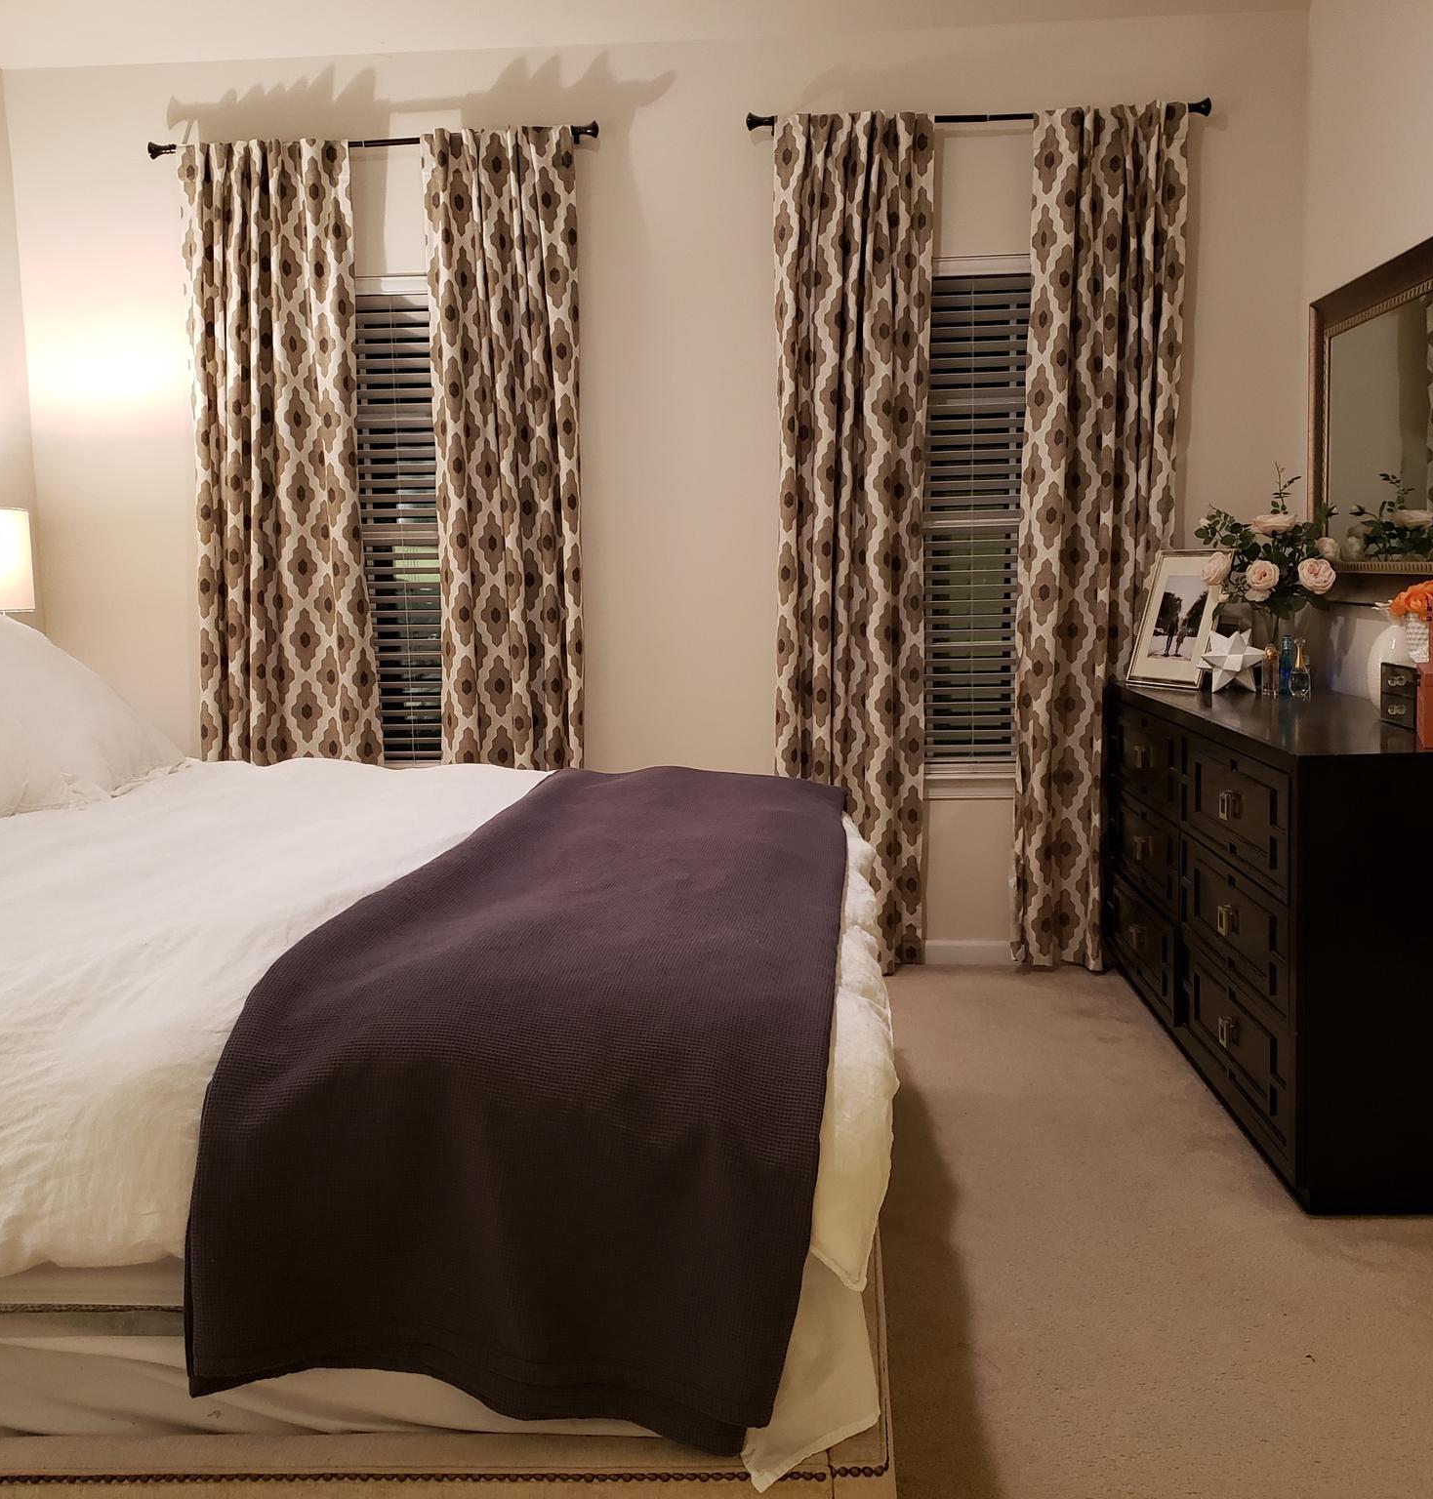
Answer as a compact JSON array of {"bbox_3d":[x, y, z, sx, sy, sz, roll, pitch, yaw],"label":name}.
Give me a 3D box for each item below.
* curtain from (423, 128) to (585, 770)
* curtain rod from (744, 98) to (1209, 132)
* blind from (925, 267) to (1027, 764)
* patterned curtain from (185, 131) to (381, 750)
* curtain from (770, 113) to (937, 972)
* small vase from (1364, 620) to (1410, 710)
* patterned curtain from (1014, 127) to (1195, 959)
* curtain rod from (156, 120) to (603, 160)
[{"bbox_3d":[-0.587,-0.527,4.326,0.457,2.408,0.125,-1,7,4],"label":"curtain"},{"bbox_3d":[0.707,-1.729,4.089,1.254,0.060,0.085,-1,7,4],"label":"curtain rod"},{"bbox_3d":[0.743,-0.653,4.342,0.804,1.445,0.060,-1,7,4],"label":"blind"},{"bbox_3d":[-1.253,-0.515,4.371,0.537,2.408,0.125,-1,7,4],"label":"patterned curtain"},{"bbox_3d":[0.395,-0.544,4.260,0.460,2.405,0.125,-1,7,4],"label":"curtain"},{"bbox_3d":[1.484,-0.176,3.268,0.137,0.216,0.137,-1,7,4],"label":"small vase"},{"bbox_3d":[1.069,-0.551,4.215,0.468,2.396,0.125,-1,7,4],"label":"patterned curtain"},{"bbox_3d":[-0.966,-1.702,4.202,1.291,0.060,0.085,-1,7,4],"label":"curtain rod"}]

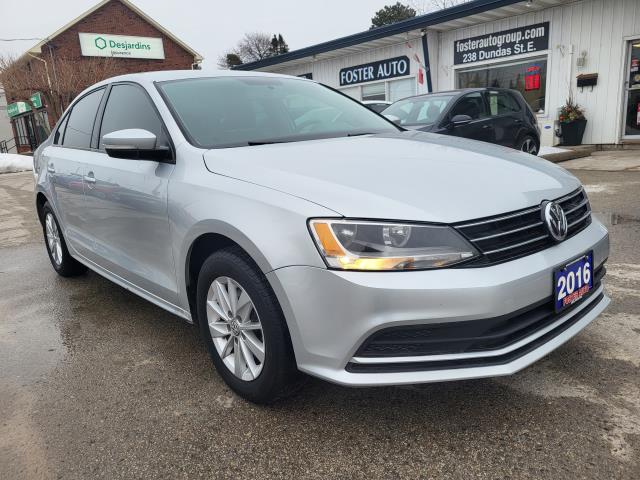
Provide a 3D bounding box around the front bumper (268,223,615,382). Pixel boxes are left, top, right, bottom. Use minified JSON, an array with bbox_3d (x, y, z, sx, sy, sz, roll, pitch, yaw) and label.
[{"bbox_3d":[0.690,0.161,2.008,1.770,0.440,0.670,-14,17,-40],"label":"front bumper"}]

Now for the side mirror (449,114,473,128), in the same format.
[{"bbox_3d":[2.085,-1.759,7.136,0.190,0.160,0.240,-13,16,-33],"label":"side mirror"}]

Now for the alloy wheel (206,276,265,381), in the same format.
[{"bbox_3d":[-0.283,0.339,1.965,0.170,0.440,0.440,-14,17,-40],"label":"alloy wheel"}]

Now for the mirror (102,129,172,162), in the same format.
[{"bbox_3d":[-0.830,-0.418,2.167,0.245,0.165,0.190,-14,17,-40],"label":"mirror"}]

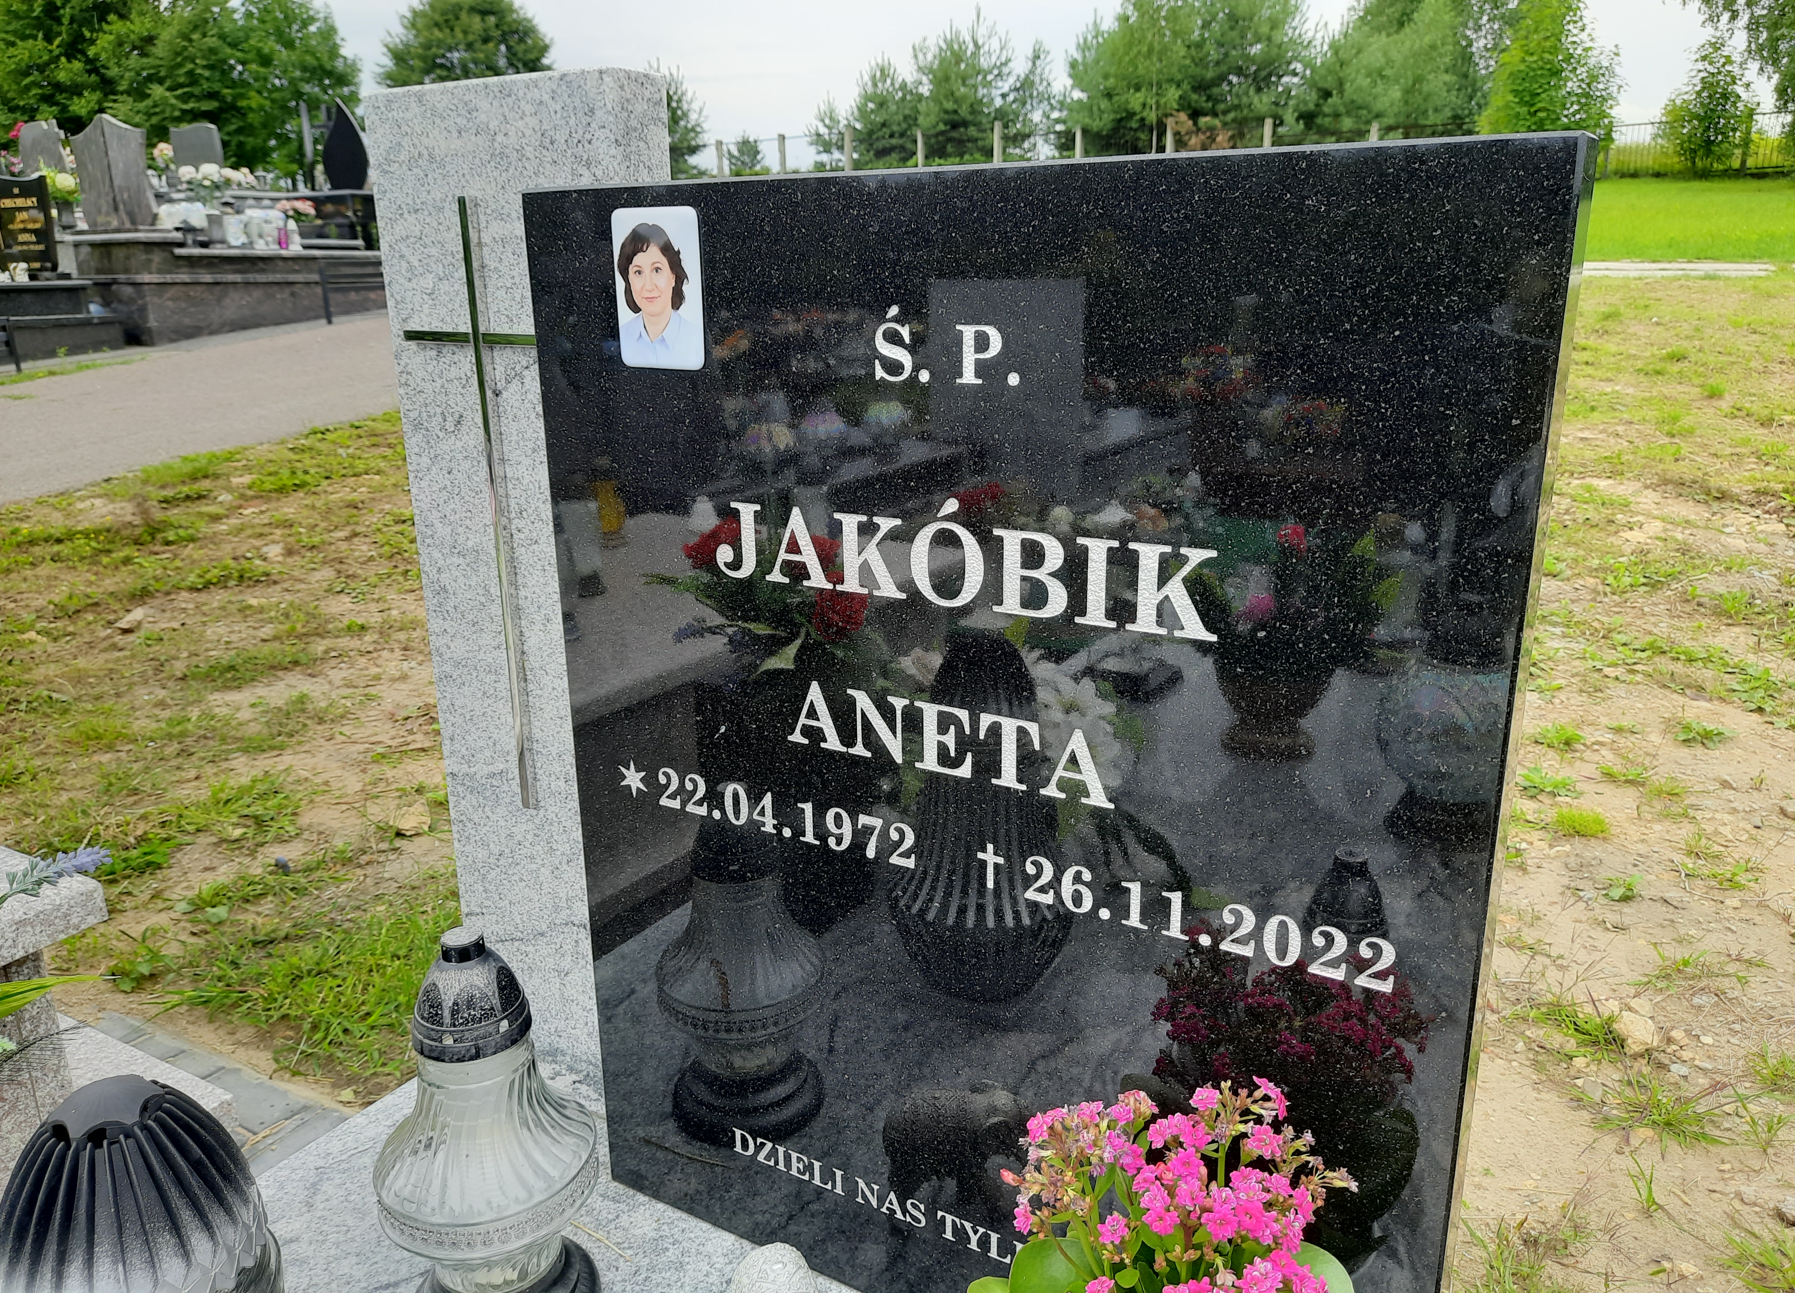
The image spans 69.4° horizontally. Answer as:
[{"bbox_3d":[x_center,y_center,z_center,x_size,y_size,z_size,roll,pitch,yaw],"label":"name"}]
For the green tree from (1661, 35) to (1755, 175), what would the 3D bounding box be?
[{"bbox_3d":[16.194,-10.923,26.249,1.874,2.695,1.687,8,19,29],"label":"green tree"}]

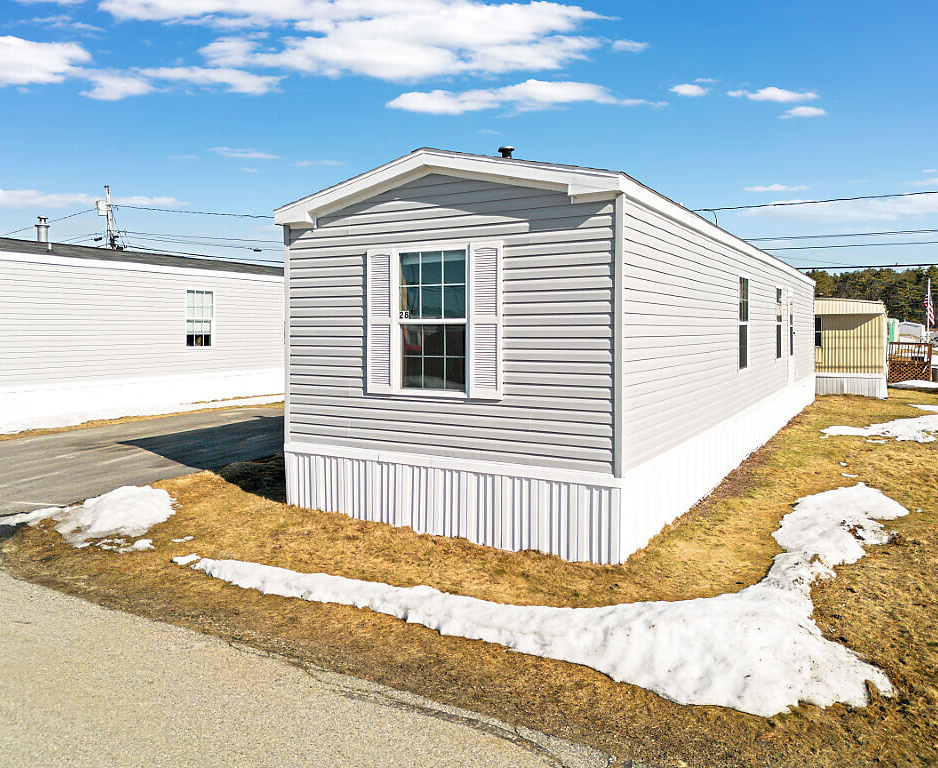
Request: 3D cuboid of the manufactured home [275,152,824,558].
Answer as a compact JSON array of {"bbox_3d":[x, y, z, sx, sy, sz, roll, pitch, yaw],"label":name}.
[{"bbox_3d":[4.027,-1.009,14.899,4.295,4.027,17.484,3,5,31],"label":"manufactured home"}]

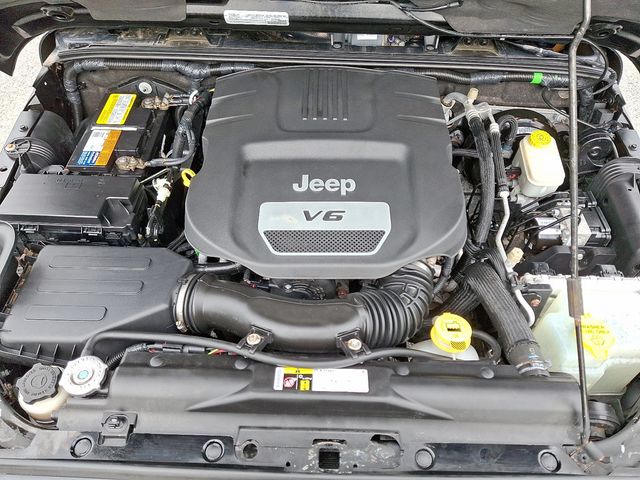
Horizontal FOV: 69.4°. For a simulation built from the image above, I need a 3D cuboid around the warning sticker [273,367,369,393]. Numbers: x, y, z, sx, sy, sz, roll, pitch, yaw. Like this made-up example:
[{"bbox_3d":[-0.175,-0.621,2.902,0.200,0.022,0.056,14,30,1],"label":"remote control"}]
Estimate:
[{"bbox_3d":[0.001,0.215,0.714,0.151,0.002,0.038,1,50,0],"label":"warning sticker"}]

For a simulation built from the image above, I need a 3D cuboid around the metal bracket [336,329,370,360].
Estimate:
[{"bbox_3d":[0.057,0.179,0.788,0.050,0.022,0.046,1,50,0],"label":"metal bracket"}]

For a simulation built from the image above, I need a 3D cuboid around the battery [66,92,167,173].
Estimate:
[{"bbox_3d":[-0.504,-0.223,1.246,0.174,0.190,0.312,1,50,0],"label":"battery"}]

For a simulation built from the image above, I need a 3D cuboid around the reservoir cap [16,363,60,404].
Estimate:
[{"bbox_3d":[-0.436,0.229,0.726,0.067,0.023,0.067,0,51,-1],"label":"reservoir cap"}]

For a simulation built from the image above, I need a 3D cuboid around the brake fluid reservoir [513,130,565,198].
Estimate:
[{"bbox_3d":[0.515,-0.175,1.105,0.083,0.095,0.150,6,51,4],"label":"brake fluid reservoir"}]

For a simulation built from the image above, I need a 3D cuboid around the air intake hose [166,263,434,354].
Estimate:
[{"bbox_3d":[-0.026,0.111,0.861,0.460,0.120,0.165,1,50,0],"label":"air intake hose"}]

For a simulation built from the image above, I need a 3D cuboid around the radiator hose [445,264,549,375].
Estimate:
[{"bbox_3d":[0.309,0.145,0.847,0.110,0.135,0.240,-6,51,-5],"label":"radiator hose"}]

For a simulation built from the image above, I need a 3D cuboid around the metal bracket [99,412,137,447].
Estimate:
[{"bbox_3d":[-0.301,0.283,0.689,0.052,0.022,0.046,1,50,0],"label":"metal bracket"}]

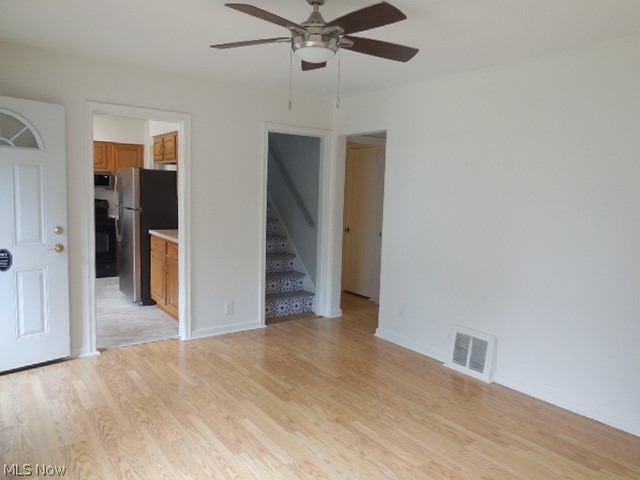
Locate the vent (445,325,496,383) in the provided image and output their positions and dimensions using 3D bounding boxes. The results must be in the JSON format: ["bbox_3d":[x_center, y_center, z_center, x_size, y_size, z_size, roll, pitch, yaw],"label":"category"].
[{"bbox_3d":[1.225,0.921,3.804,0.052,0.360,0.431,-3,8,-36],"label":"vent"}]

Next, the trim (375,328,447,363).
[{"bbox_3d":[0.847,0.987,4.366,0.022,0.080,0.895,-3,8,-36],"label":"trim"}]

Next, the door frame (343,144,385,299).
[{"bbox_3d":[0.564,-0.272,6.379,0.118,2.116,0.858,-3,8,-36],"label":"door frame"}]

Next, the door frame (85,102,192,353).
[{"bbox_3d":[-1.591,-0.085,4.106,0.884,2.116,0.133,-3,8,-36],"label":"door frame"}]

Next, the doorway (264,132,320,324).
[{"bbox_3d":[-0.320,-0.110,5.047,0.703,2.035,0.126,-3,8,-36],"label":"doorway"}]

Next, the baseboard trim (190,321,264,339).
[{"bbox_3d":[-0.922,0.899,4.679,0.784,0.075,0.022,-3,8,-36],"label":"baseboard trim"}]

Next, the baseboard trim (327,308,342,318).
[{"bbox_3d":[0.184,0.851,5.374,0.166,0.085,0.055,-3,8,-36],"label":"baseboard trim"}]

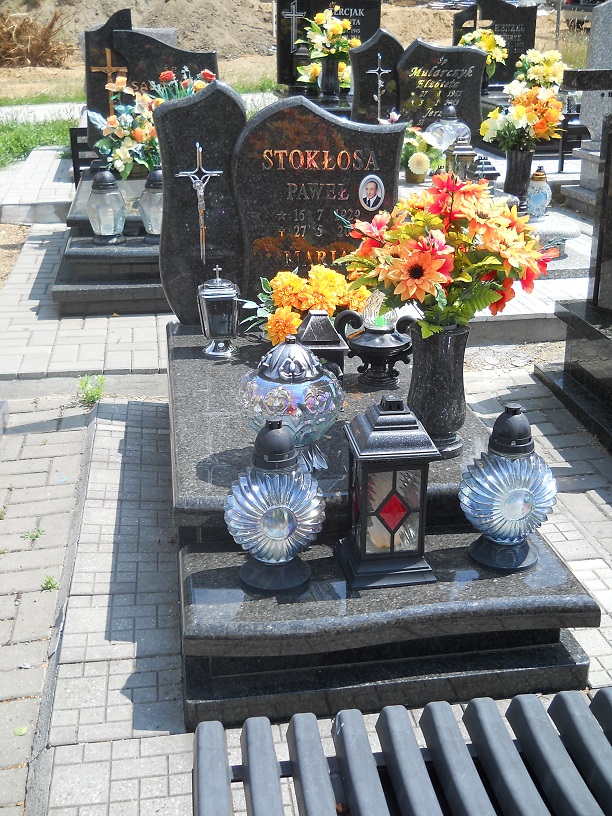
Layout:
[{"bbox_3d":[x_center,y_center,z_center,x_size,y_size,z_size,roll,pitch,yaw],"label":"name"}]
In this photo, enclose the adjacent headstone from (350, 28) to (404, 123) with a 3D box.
[{"bbox_3d":[0.545,-2.442,7.546,0.436,0.968,0.090,-3,21,-8],"label":"adjacent headstone"}]

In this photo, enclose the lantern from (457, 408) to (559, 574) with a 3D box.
[{"bbox_3d":[0.425,0.151,2.037,0.215,0.344,0.165,-3,20,-8],"label":"lantern"}]

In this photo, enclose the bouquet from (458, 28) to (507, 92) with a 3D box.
[{"bbox_3d":[1.899,-3.739,10.400,0.520,0.690,0.450,-3,21,-8],"label":"bouquet"}]

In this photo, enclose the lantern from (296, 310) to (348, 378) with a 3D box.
[{"bbox_3d":[0.050,-0.163,2.783,0.138,0.240,0.138,-2,20,-4],"label":"lantern"}]

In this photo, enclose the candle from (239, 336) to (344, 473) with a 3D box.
[{"bbox_3d":[-0.038,-0.019,2.599,0.287,0.352,0.287,-3,21,-8],"label":"candle"}]

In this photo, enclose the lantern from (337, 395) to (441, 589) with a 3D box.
[{"bbox_3d":[0.192,0.182,2.302,0.210,0.433,0.208,-3,21,-8],"label":"lantern"}]

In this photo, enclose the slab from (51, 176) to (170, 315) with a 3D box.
[{"bbox_3d":[-0.723,-0.928,4.971,1.015,0.349,2.241,-4,20,-10],"label":"slab"}]

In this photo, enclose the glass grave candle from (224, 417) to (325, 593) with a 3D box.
[{"bbox_3d":[-0.064,0.183,1.960,0.205,0.342,0.165,-3,20,-8],"label":"glass grave candle"}]

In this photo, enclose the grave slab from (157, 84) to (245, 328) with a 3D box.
[{"bbox_3d":[-0.344,-0.690,3.323,0.314,0.817,0.090,-3,21,-8],"label":"grave slab"}]

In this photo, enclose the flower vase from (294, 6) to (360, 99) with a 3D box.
[{"bbox_3d":[0.158,-2.491,6.771,0.430,0.630,0.380,-3,20,-8],"label":"flower vase"}]

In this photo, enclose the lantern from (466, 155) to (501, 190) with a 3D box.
[{"bbox_3d":[1.145,-1.446,6.265,0.180,0.370,0.180,-3,21,-8],"label":"lantern"}]

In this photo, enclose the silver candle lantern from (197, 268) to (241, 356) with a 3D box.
[{"bbox_3d":[-0.282,-0.313,3.127,0.120,0.287,0.120,-3,20,-8],"label":"silver candle lantern"}]

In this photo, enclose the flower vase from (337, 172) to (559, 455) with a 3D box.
[{"bbox_3d":[0.326,-0.212,2.270,0.498,0.657,0.420,-3,20,-8],"label":"flower vase"}]

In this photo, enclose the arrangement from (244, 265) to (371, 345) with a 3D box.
[{"bbox_3d":[0.000,-0.394,3.677,0.455,0.285,0.250,-3,21,-8],"label":"arrangement"}]

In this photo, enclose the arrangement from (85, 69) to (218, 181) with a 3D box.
[{"bbox_3d":[-1.041,-1.943,6.600,0.880,0.760,0.500,-3,21,-8],"label":"arrangement"}]

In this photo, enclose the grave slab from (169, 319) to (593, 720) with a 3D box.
[{"bbox_3d":[0.035,0.125,2.749,0.822,0.288,1.980,-3,20,-8],"label":"grave slab"}]

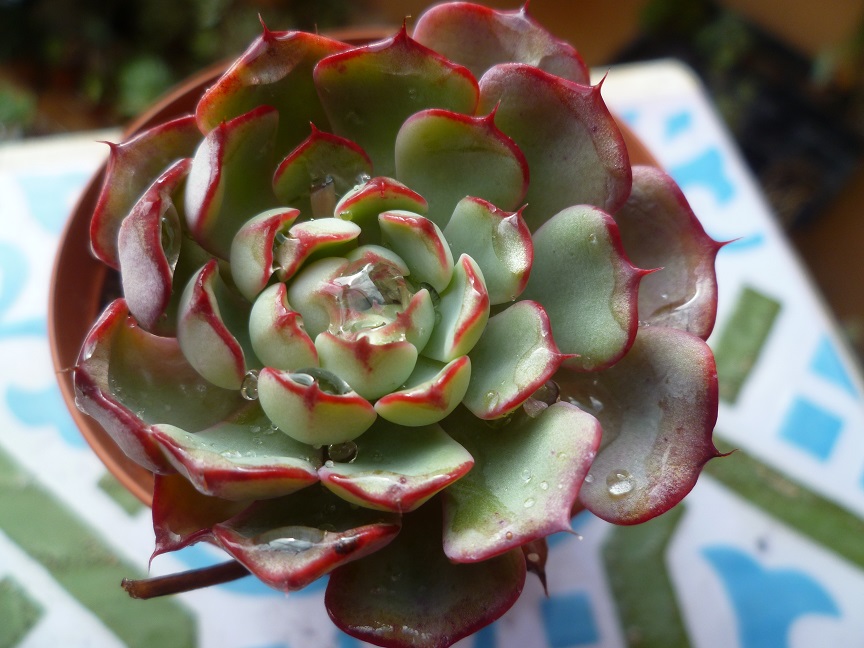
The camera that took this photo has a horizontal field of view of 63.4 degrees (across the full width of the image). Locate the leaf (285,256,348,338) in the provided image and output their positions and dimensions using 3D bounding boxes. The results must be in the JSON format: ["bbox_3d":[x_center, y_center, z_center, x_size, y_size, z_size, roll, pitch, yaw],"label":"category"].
[{"bbox_3d":[-0.024,-0.005,0.149,0.009,0.018,0.016,0,60,27],"label":"leaf"}]

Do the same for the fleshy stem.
[{"bbox_3d":[-0.037,0.040,0.113,0.024,0.003,0.003,-9,62,-2],"label":"fleshy stem"}]

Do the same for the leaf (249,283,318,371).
[{"bbox_3d":[-0.031,0.001,0.150,0.010,0.018,0.019,-25,63,20],"label":"leaf"}]

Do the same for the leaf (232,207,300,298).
[{"bbox_3d":[-0.028,-0.012,0.120,0.009,0.017,0.016,17,64,29],"label":"leaf"}]

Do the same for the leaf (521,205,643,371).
[{"bbox_3d":[0.025,-0.004,0.153,0.042,0.010,0.032,-18,65,24],"label":"leaf"}]

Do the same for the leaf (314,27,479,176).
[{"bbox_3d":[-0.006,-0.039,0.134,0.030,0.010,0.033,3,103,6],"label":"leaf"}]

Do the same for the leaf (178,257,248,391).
[{"bbox_3d":[-0.049,0.000,0.158,0.011,0.020,0.027,-29,59,32],"label":"leaf"}]

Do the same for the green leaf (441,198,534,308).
[{"bbox_3d":[0.009,-0.012,0.120,0.018,0.007,0.020,48,115,24],"label":"green leaf"}]

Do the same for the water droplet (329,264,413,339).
[{"bbox_3d":[-0.013,-0.005,0.144,0.017,0.011,0.015,4,61,0],"label":"water droplet"}]

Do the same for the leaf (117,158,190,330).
[{"bbox_3d":[-0.066,-0.019,0.168,0.013,0.023,0.036,-18,53,41],"label":"leaf"}]

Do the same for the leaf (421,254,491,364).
[{"bbox_3d":[0.004,-0.001,0.149,0.010,0.025,0.021,14,64,-28],"label":"leaf"}]

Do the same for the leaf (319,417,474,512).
[{"bbox_3d":[-0.007,0.029,0.146,0.031,0.010,0.023,-6,36,-4],"label":"leaf"}]

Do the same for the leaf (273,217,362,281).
[{"bbox_3d":[-0.022,-0.012,0.154,0.018,0.021,0.009,-35,47,-15],"label":"leaf"}]

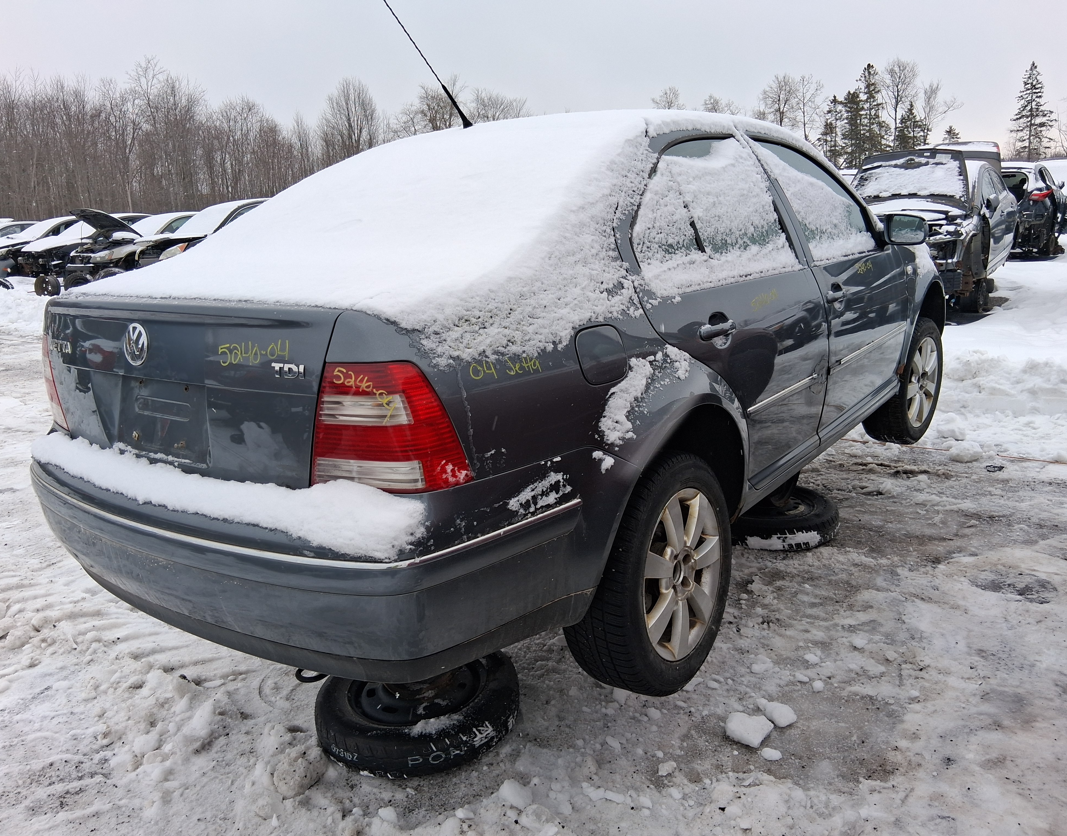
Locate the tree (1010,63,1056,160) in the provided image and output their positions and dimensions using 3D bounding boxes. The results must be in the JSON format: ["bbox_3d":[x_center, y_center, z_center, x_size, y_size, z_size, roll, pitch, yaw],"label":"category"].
[{"bbox_3d":[38.740,-21.931,65.000,3.300,11.180,3.300,-3,13,0],"label":"tree"}]

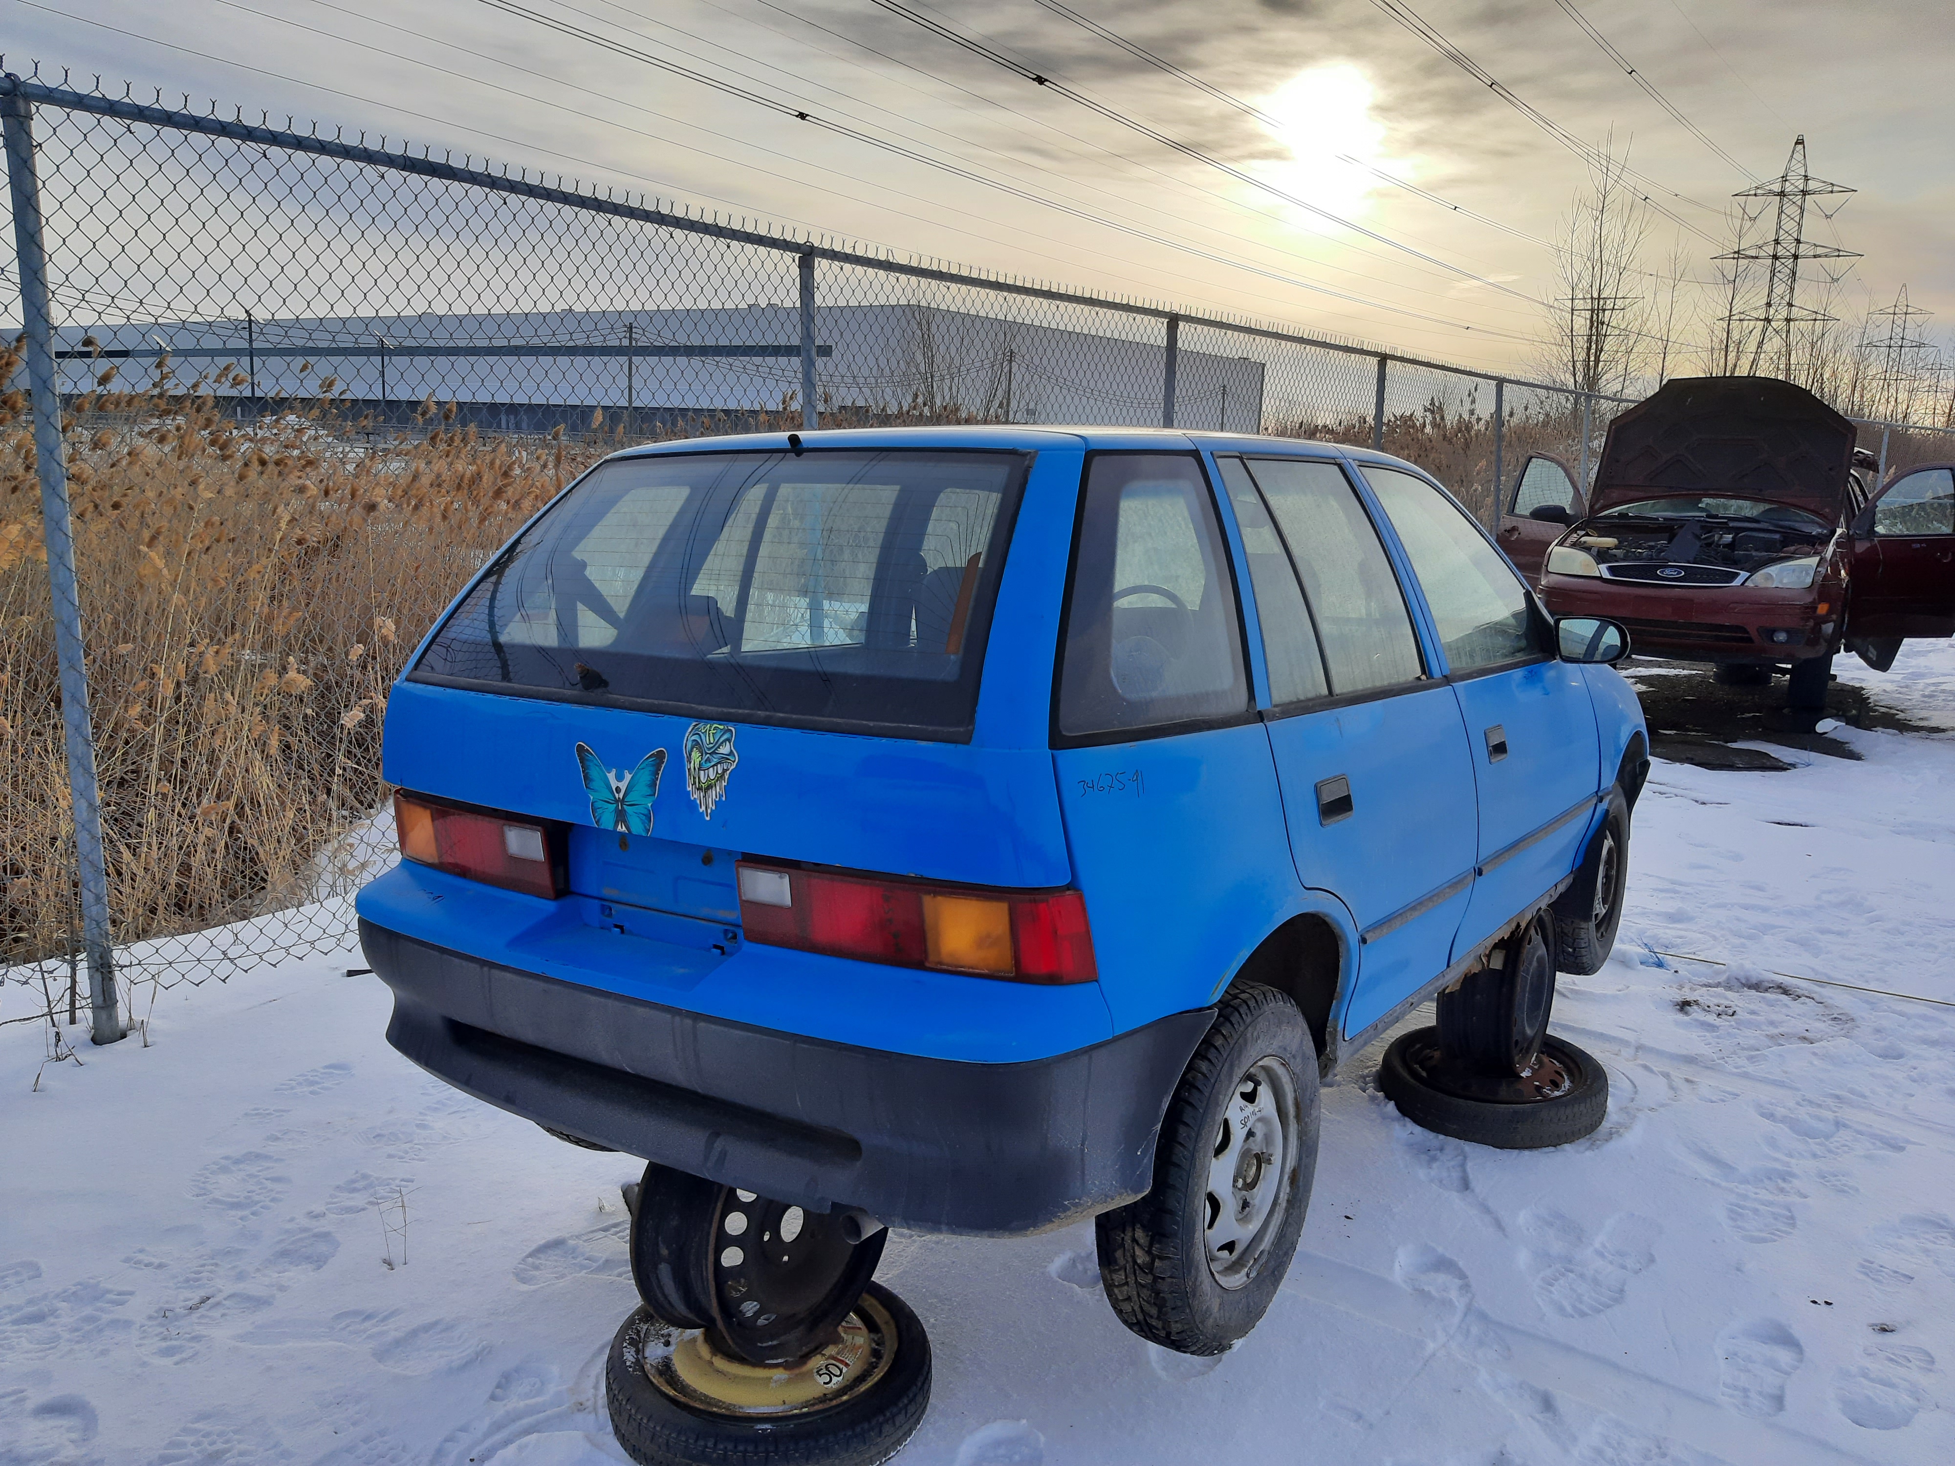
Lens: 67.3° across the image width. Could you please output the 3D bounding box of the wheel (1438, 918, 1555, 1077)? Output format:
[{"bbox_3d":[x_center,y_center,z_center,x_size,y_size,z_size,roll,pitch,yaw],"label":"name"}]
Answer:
[{"bbox_3d":[1.272,0.620,3.582,0.174,0.408,0.408,6,12,34],"label":"wheel"}]

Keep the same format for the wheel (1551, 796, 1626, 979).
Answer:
[{"bbox_3d":[1.663,0.436,4.125,0.146,0.534,0.534,8,13,44],"label":"wheel"}]

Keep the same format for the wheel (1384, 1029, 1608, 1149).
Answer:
[{"bbox_3d":[1.266,0.854,3.595,0.515,0.115,0.515,-1,12,0],"label":"wheel"}]

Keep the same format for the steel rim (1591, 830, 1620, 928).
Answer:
[{"bbox_3d":[1.678,0.438,4.111,0.100,0.325,0.325,8,13,44],"label":"steel rim"}]

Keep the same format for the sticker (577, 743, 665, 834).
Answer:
[{"bbox_3d":[-0.503,0.078,2.065,0.182,0.126,0.010,6,4,34],"label":"sticker"}]

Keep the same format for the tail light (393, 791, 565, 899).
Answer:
[{"bbox_3d":[-0.817,0.169,2.367,0.495,0.125,0.115,6,8,34],"label":"tail light"}]

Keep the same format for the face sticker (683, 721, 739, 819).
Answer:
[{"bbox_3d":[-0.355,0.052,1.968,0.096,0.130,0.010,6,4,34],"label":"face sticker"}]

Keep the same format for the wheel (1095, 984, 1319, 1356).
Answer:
[{"bbox_3d":[0.347,0.630,2.156,0.146,0.534,0.534,4,11,34],"label":"wheel"}]

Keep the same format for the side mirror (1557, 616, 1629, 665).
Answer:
[{"bbox_3d":[1.408,-0.212,3.331,0.162,0.108,0.095,6,8,34],"label":"side mirror"}]

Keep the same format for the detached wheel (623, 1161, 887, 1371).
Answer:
[{"bbox_3d":[-0.334,0.763,2.335,0.175,0.408,0.408,3,10,37],"label":"detached wheel"}]

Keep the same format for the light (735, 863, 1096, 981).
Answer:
[{"bbox_3d":[-0.092,0.238,1.884,0.495,0.128,0.115,6,8,34],"label":"light"}]

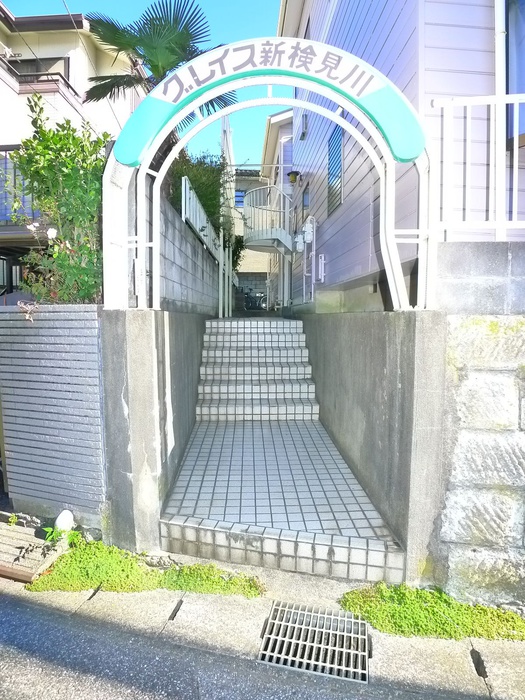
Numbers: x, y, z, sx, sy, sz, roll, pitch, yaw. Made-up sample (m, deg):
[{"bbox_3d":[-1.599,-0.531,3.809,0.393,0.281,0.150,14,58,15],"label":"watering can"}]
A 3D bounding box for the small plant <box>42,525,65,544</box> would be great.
[{"bbox_3d":[-1.375,1.222,3.190,0.120,0.090,0.105,0,4,-2],"label":"small plant"}]

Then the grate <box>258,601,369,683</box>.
[{"bbox_3d":[0.253,1.392,2.313,0.490,0.045,0.410,1,8,13],"label":"grate"}]

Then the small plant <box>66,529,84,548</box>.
[{"bbox_3d":[-1.210,1.222,3.140,0.100,0.100,0.095,0,4,-2],"label":"small plant"}]

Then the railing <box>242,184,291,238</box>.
[{"bbox_3d":[0.100,-3.260,12.000,1.200,1.200,1.500,0,4,-2],"label":"railing"}]

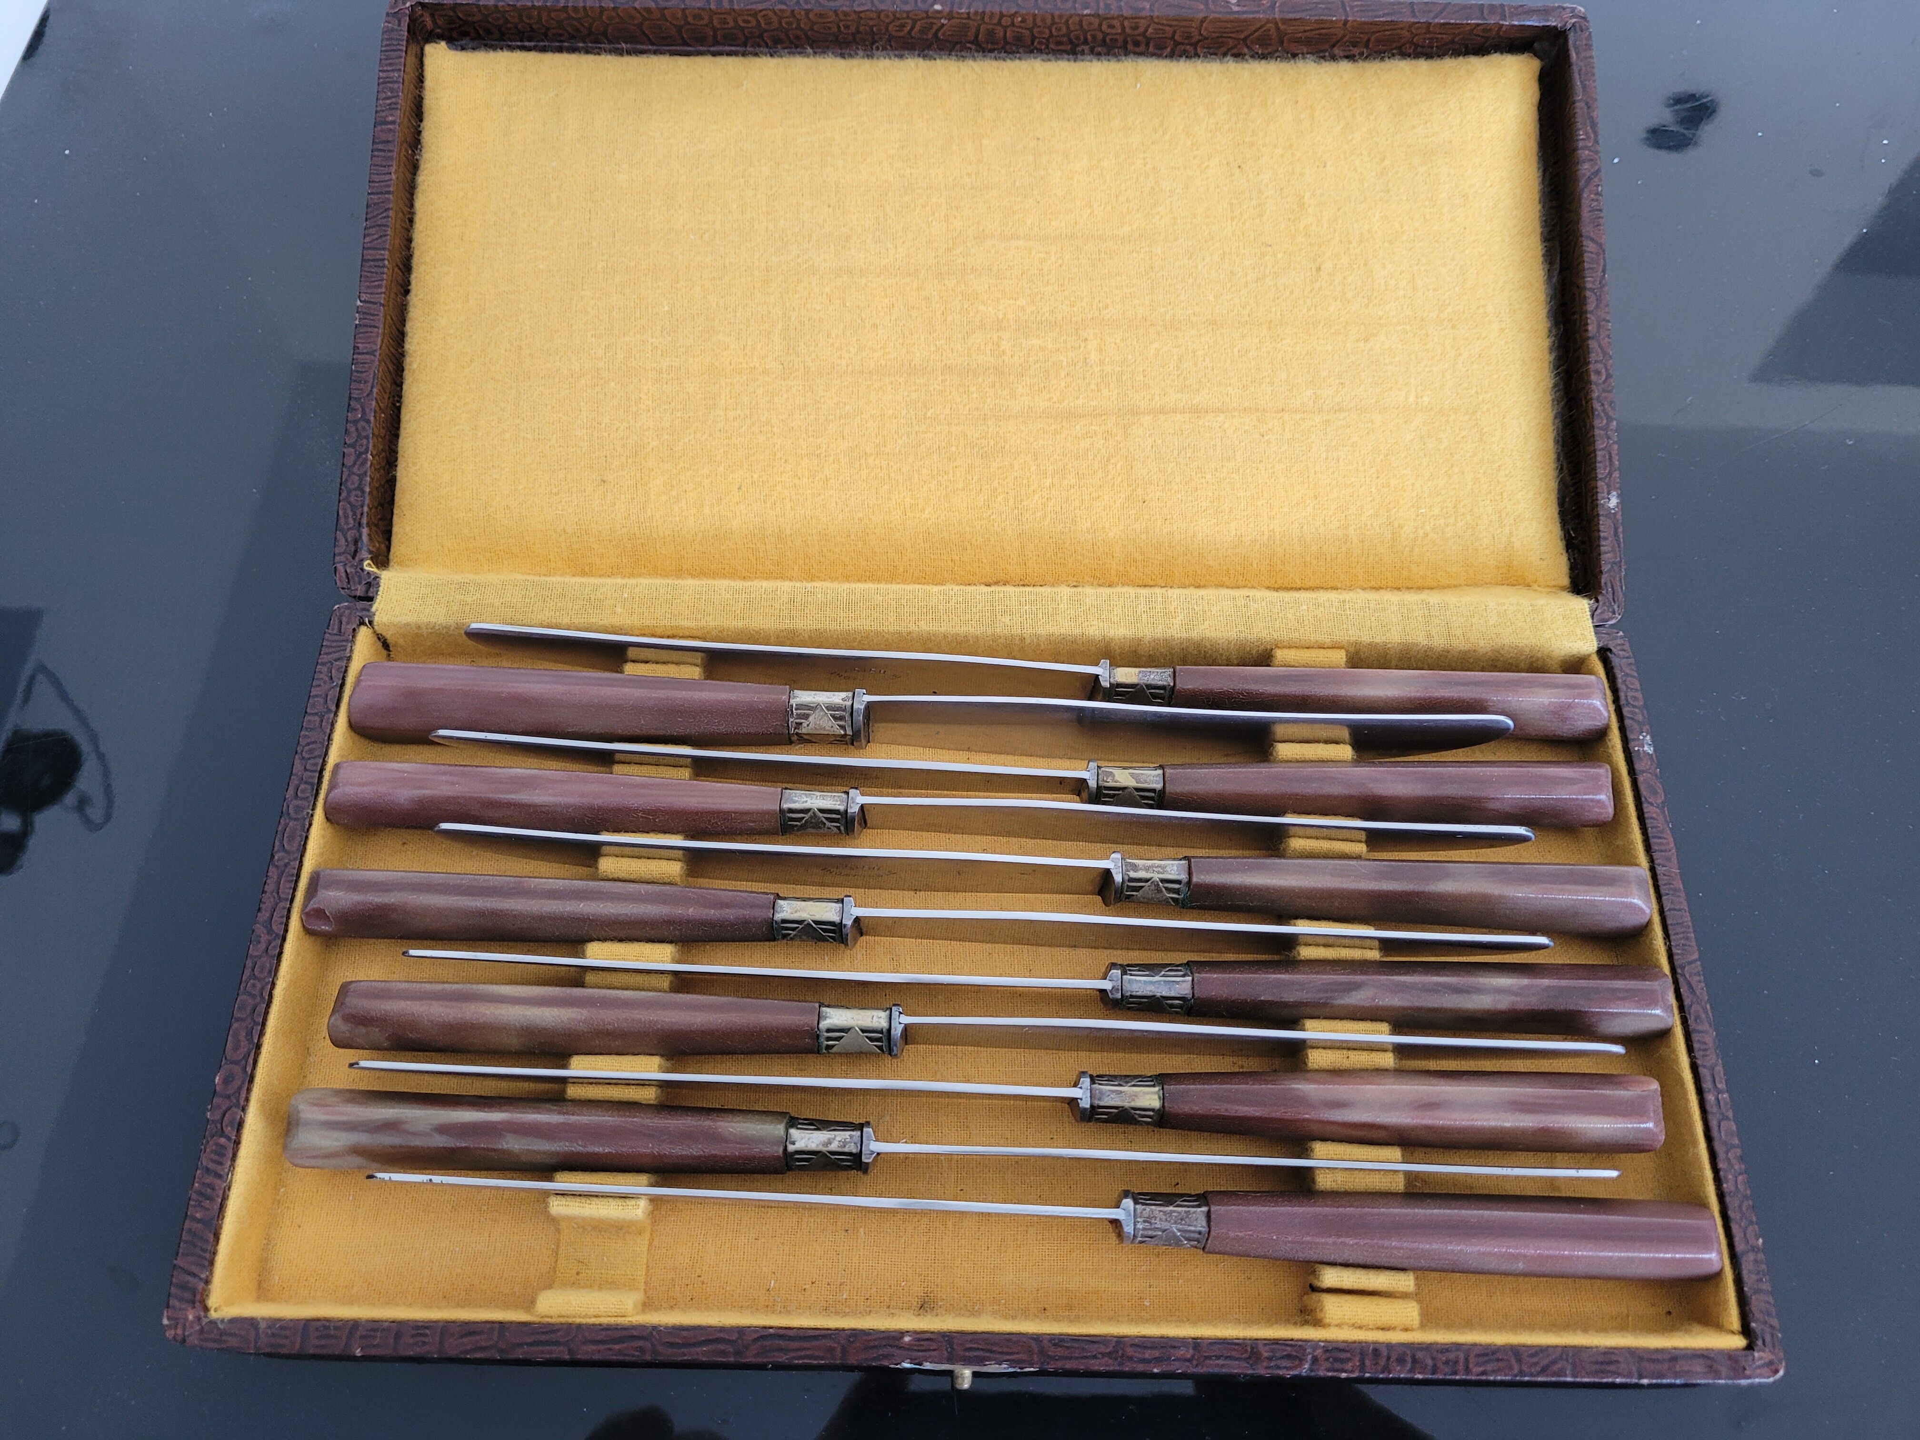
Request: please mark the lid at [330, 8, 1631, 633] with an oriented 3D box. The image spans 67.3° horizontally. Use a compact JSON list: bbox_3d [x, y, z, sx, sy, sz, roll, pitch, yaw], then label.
[{"bbox_3d":[0.006,-0.092,0.324,0.272,0.018,0.143,1,81,0],"label":"lid"}]

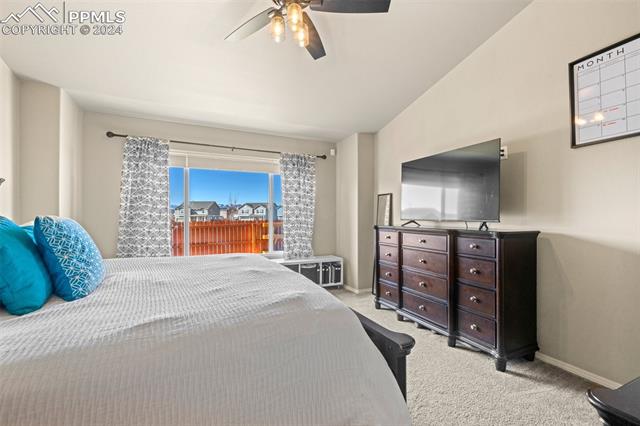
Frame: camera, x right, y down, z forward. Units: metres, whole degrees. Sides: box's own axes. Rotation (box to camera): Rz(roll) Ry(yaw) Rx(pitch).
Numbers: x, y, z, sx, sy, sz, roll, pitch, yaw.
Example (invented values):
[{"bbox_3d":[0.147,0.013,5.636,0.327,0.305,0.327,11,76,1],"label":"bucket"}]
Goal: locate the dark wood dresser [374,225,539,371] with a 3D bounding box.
[{"bbox_3d":[1.271,0.708,2.872,0.480,1.075,1.635,0,0,-26],"label":"dark wood dresser"}]

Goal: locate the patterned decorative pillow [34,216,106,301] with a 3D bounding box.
[{"bbox_3d":[-1.560,0.260,1.680,0.170,0.460,0.450,-23,7,-17],"label":"patterned decorative pillow"}]

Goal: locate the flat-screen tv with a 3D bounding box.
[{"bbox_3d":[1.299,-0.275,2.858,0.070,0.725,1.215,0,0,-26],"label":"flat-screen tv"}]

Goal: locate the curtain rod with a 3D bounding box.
[{"bbox_3d":[-1.240,-0.939,3.868,3.000,0.070,0.090,0,0,-26],"label":"curtain rod"}]

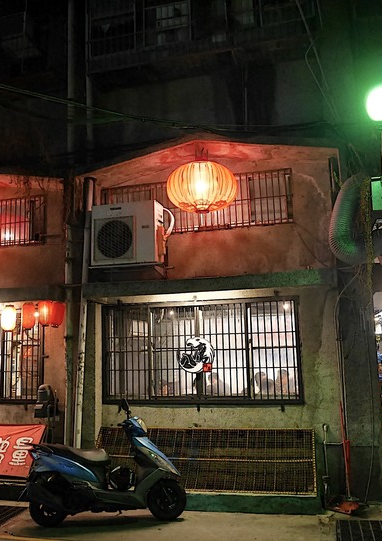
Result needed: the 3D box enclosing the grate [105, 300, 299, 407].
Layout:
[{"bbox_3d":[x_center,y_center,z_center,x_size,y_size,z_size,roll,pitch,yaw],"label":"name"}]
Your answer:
[{"bbox_3d":[0.064,0.952,5.798,2.383,1.187,0.070,-4,-9,16],"label":"grate"}]

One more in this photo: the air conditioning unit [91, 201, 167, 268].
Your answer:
[{"bbox_3d":[-0.750,-0.410,6.003,0.794,0.723,0.318,-4,-9,16],"label":"air conditioning unit"}]

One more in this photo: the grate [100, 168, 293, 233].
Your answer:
[{"bbox_3d":[0.009,-0.842,6.454,2.545,0.688,0.080,-4,-10,13],"label":"grate"}]

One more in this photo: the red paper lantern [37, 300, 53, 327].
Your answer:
[{"bbox_3d":[-1.996,0.590,6.852,0.180,0.350,0.180,-4,-8,15],"label":"red paper lantern"}]

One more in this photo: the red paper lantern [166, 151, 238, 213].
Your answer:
[{"bbox_3d":[0.135,-1.060,5.984,0.838,0.688,0.838,-1,-10,0],"label":"red paper lantern"}]

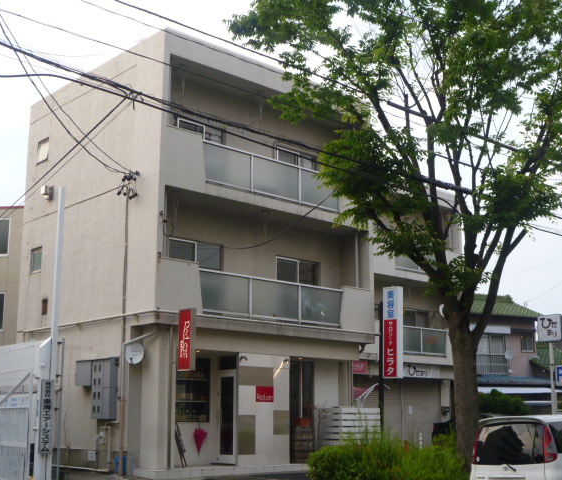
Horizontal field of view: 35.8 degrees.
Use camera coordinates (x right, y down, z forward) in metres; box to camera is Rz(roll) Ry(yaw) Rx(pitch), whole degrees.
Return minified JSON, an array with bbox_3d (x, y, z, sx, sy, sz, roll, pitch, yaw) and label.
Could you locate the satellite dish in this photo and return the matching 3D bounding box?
[{"bbox_3d":[-3.074,2.409,18.362,0.430,0.470,0.250,-2,-12,8],"label":"satellite dish"}]

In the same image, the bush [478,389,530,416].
[{"bbox_3d":[7.104,5.831,27.872,1.800,2.100,1.600,11,-16,-41],"label":"bush"}]

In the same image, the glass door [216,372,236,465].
[{"bbox_3d":[-1.208,3.981,19.544,0.070,2.065,0.745,11,-16,-41],"label":"glass door"}]

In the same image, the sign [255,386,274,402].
[{"bbox_3d":[-0.359,3.523,19.810,0.538,0.346,0.030,11,-16,-41],"label":"sign"}]

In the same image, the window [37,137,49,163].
[{"bbox_3d":[-6.179,-2.308,22.702,0.100,0.614,0.592,11,-16,-41],"label":"window"}]

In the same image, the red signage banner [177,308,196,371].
[{"bbox_3d":[-1.887,2.022,17.549,0.118,1.216,0.434,11,-16,-41],"label":"red signage banner"}]

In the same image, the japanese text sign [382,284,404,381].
[{"bbox_3d":[2.780,2.310,21.537,0.206,2.253,0.464,11,-16,-41],"label":"japanese text sign"}]

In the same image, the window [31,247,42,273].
[{"bbox_3d":[-6.188,0.529,22.099,0.100,0.611,0.518,11,-16,-41],"label":"window"}]

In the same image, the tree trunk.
[{"bbox_3d":[3.355,3.000,15.899,0.500,2.850,0.480,-3,-12,12],"label":"tree trunk"}]

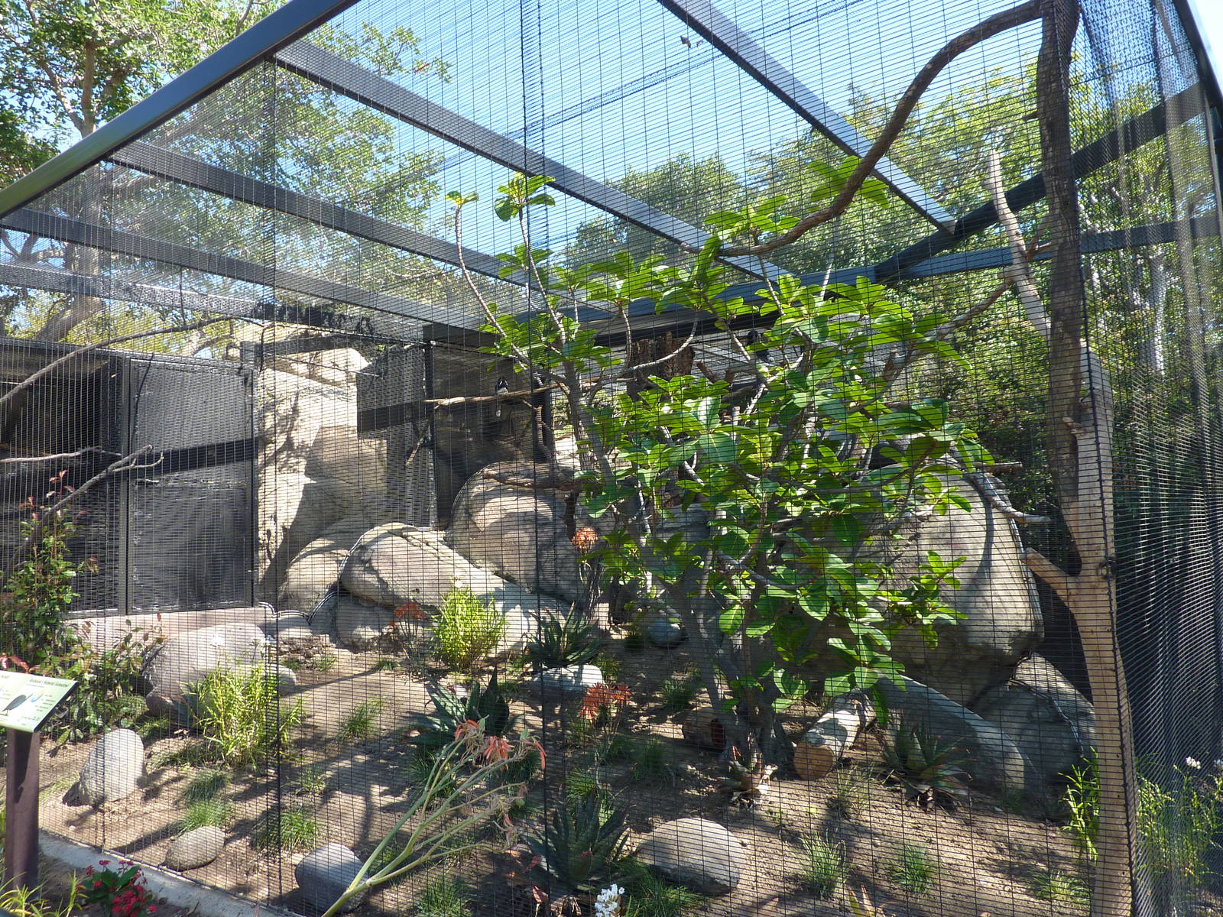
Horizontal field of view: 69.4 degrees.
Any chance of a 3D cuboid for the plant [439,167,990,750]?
[{"bbox_3d":[0.433,0.078,4.423,2.550,3.188,2.050,-2,-5,0],"label":"plant"}]

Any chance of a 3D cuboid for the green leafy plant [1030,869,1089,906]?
[{"bbox_3d":[1.431,1.345,2.835,0.190,0.085,0.170,-5,-6,25],"label":"green leafy plant"}]

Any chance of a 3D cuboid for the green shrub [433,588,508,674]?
[{"bbox_3d":[-1.102,1.303,6.832,0.541,0.614,0.514,-2,-5,0],"label":"green shrub"}]

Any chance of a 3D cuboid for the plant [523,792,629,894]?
[{"bbox_3d":[-0.138,1.439,3.378,0.390,0.300,0.390,-2,-5,-3],"label":"plant"}]

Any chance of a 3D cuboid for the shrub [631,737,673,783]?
[{"bbox_3d":[0.211,1.575,4.681,0.218,0.192,0.207,-2,-5,0],"label":"shrub"}]

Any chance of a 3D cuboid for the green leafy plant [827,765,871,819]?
[{"bbox_3d":[1.119,1.565,4.182,0.208,0.224,0.197,-2,-5,0],"label":"green leafy plant"}]

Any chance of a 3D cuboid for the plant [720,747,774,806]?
[{"bbox_3d":[0.610,1.430,3.976,0.246,0.235,0.226,-3,-4,8],"label":"plant"}]

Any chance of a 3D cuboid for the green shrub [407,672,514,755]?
[{"bbox_3d":[-0.884,1.500,5.226,0.613,0.425,0.564,-1,-4,-10],"label":"green shrub"}]

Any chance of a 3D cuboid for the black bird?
[{"bbox_3d":[-0.784,-0.436,6.300,0.110,0.285,0.150,-1,-5,-21],"label":"black bird"}]

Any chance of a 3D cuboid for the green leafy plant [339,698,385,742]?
[{"bbox_3d":[-1.604,1.670,5.673,0.291,0.250,0.268,-1,-4,-16],"label":"green leafy plant"}]

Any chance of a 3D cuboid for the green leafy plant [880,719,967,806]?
[{"bbox_3d":[1.549,1.507,4.425,0.430,0.386,0.408,-2,-5,0],"label":"green leafy plant"}]

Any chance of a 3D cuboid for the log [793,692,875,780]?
[{"bbox_3d":[1.064,1.292,4.155,0.190,0.220,0.620,-6,-6,35],"label":"log"}]

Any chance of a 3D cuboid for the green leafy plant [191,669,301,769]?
[{"bbox_3d":[-2.218,1.531,5.349,0.697,0.522,0.627,0,-5,-23],"label":"green leafy plant"}]

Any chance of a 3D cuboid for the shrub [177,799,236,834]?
[{"bbox_3d":[-2.002,1.736,4.355,0.290,0.140,0.260,0,-6,-25],"label":"shrub"}]

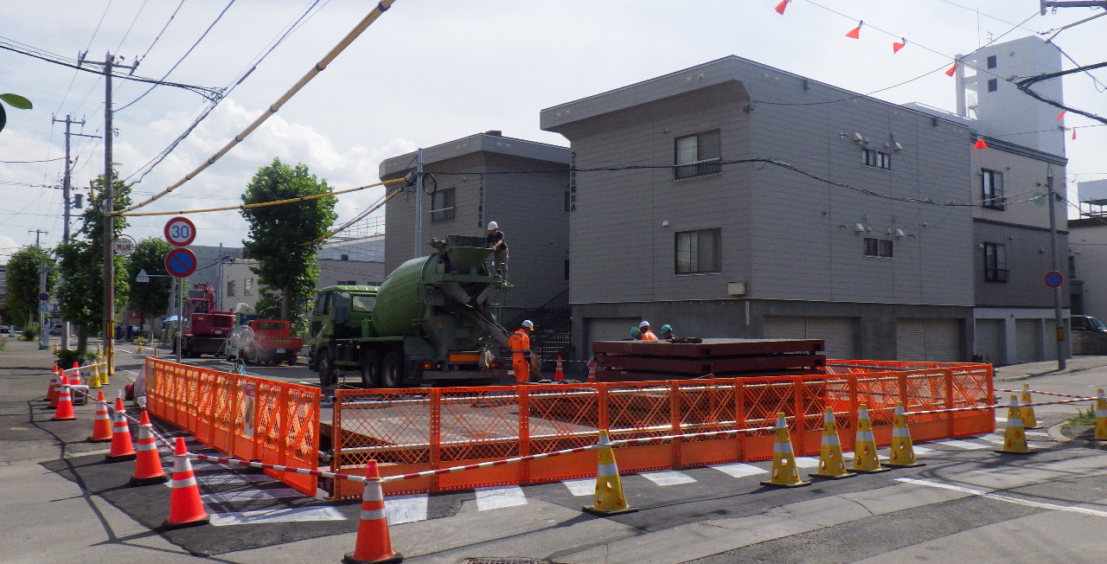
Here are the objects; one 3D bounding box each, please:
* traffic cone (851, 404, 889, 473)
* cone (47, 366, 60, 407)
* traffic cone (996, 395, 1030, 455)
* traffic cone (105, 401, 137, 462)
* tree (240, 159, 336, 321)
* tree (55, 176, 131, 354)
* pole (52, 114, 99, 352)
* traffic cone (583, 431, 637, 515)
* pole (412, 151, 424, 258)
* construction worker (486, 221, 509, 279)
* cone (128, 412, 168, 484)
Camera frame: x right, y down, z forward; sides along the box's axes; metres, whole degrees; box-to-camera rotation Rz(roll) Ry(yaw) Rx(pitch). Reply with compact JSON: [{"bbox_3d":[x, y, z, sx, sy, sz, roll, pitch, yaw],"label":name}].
[{"bbox_3d":[3.394,1.678,9.680,0.380,0.700,0.380,1,-3,-14],"label":"traffic cone"},{"bbox_3d":[-9.875,2.008,17.800,0.370,0.700,0.370,2,-3,-30],"label":"cone"},{"bbox_3d":[5.760,1.774,11.200,0.380,0.700,0.380,1,-3,-14],"label":"traffic cone"},{"bbox_3d":[-5.176,1.736,10.684,0.370,0.700,0.370,1,-3,-20],"label":"traffic cone"},{"bbox_3d":[-11.545,-0.979,39.000,4.100,8.600,4.100,0,-3,0],"label":"tree"},{"bbox_3d":[-16.170,-0.380,31.500,2.650,6.650,2.650,0,-3,0],"label":"tree"},{"bbox_3d":[-25.459,-2.454,47.639,2.100,12.700,0.600,2,-3,-32],"label":"pole"},{"bbox_3d":[0.508,1.659,7.908,0.370,0.700,0.370,2,-3,-31],"label":"traffic cone"},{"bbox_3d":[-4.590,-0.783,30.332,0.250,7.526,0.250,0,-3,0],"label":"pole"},{"bbox_3d":[-1.520,-0.825,24.400,0.600,1.620,0.580,3,-4,-41],"label":"construction worker"},{"bbox_3d":[-4.213,1.688,9.284,0.370,0.700,0.370,1,-3,-20],"label":"cone"}]

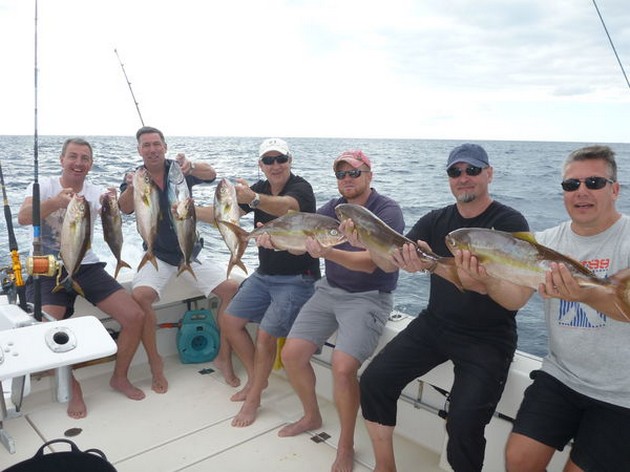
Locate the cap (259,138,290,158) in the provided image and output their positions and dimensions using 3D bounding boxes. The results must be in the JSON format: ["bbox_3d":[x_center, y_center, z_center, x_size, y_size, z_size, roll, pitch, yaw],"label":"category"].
[{"bbox_3d":[-0.225,-0.483,2.830,0.175,0.130,0.250,-2,11,2],"label":"cap"}]

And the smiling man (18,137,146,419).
[{"bbox_3d":[-1.304,0.228,2.934,0.650,1.500,0.660,-2,11,-16],"label":"smiling man"}]

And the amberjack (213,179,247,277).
[{"bbox_3d":[-0.420,-0.042,2.500,0.135,0.480,0.080,-9,10,-7],"label":"amberjack"}]

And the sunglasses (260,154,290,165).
[{"bbox_3d":[-0.219,-0.422,2.830,0.148,0.050,0.150,-4,11,2],"label":"sunglasses"}]

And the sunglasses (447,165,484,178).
[{"bbox_3d":[0.616,-0.258,2.070,0.148,0.050,0.150,8,13,33],"label":"sunglasses"}]

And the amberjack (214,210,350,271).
[{"bbox_3d":[-0.137,0.015,2.220,0.560,0.170,0.090,3,14,12],"label":"amberjack"}]

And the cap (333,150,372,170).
[{"bbox_3d":[0.185,-0.373,2.520,0.175,0.130,0.250,7,12,30],"label":"cap"}]

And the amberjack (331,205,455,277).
[{"bbox_3d":[0.302,0.031,1.840,0.540,0.145,0.095,28,30,15],"label":"amberjack"}]

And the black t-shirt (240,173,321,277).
[{"bbox_3d":[-0.199,-0.053,2.860,0.440,0.580,0.320,3,11,11],"label":"black t-shirt"}]

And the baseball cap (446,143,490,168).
[{"bbox_3d":[0.623,-0.329,2.080,0.175,0.130,0.250,6,9,34],"label":"baseball cap"}]

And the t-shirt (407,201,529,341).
[{"bbox_3d":[0.646,0.140,2.130,0.480,0.570,0.330,6,12,27],"label":"t-shirt"}]

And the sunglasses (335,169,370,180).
[{"bbox_3d":[0.184,-0.302,2.500,0.148,0.050,0.150,7,12,29],"label":"sunglasses"}]

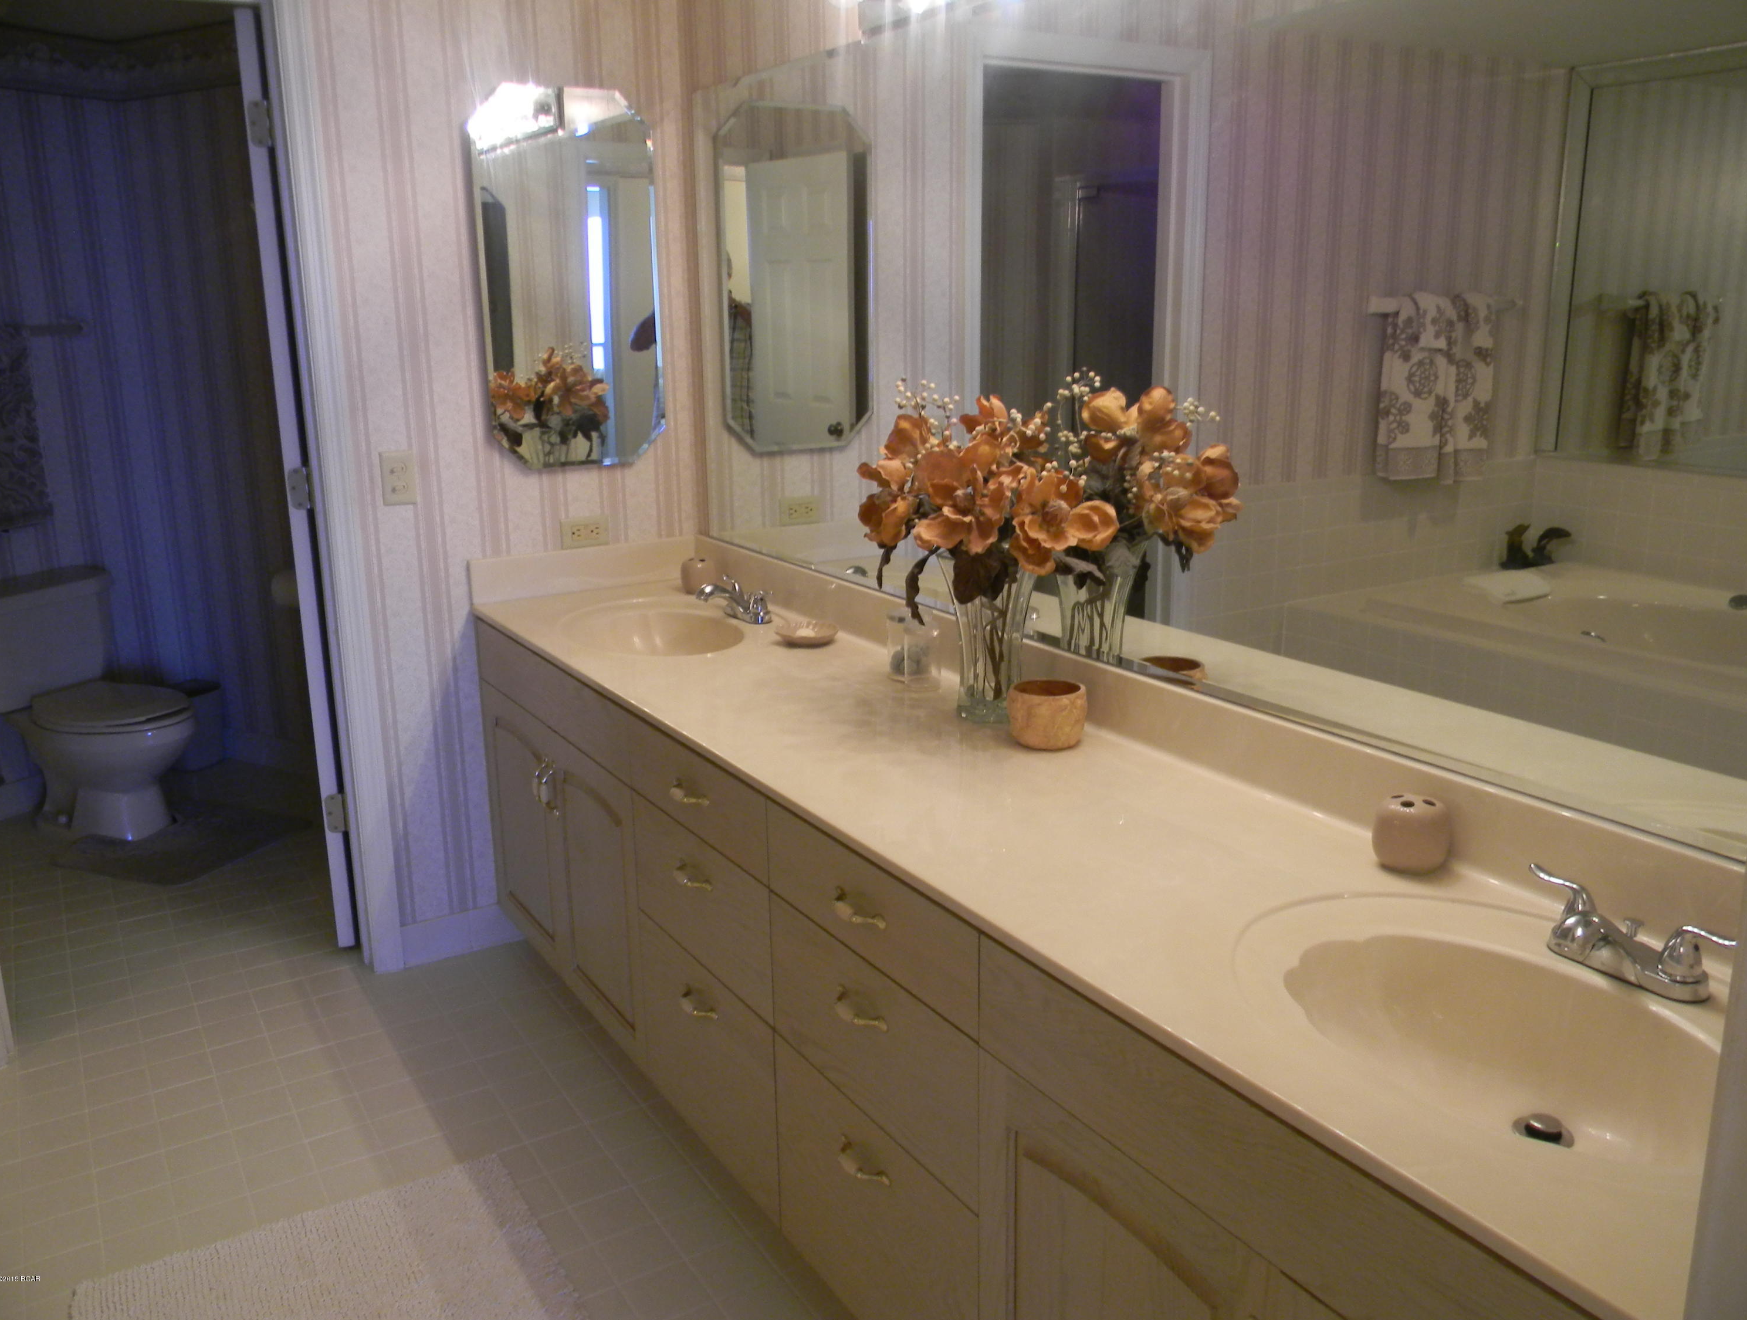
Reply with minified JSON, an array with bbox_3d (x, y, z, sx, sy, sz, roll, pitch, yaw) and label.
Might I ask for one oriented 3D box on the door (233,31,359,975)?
[{"bbox_3d":[-1.335,-0.395,3.429,0.037,2.030,0.711,-4,14,-13],"label":"door"}]

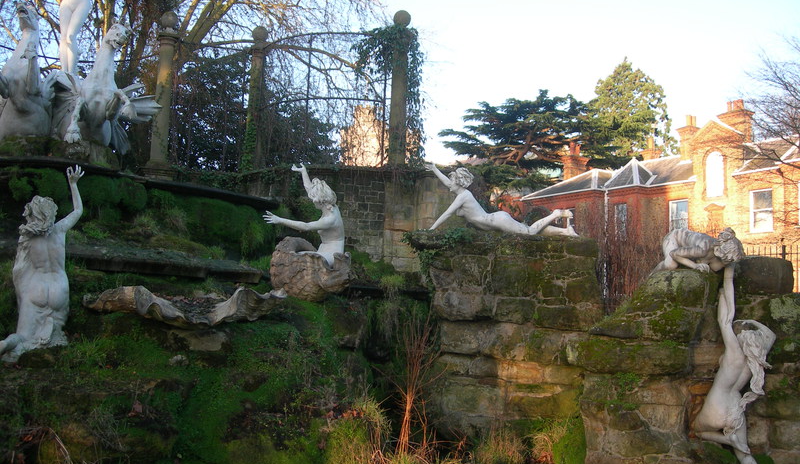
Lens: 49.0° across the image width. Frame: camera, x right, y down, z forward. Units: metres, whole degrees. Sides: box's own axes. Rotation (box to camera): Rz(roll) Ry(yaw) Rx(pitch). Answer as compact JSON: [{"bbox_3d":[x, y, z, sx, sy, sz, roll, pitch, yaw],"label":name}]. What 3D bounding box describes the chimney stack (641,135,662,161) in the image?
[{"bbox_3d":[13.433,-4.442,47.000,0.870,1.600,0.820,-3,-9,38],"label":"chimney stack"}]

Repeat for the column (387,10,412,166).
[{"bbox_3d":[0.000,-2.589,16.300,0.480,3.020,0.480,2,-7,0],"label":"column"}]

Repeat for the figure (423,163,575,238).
[{"bbox_3d":[1.422,-0.441,12.300,2.070,0.980,0.680,2,-7,3],"label":"figure"}]

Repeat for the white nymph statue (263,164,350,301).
[{"bbox_3d":[-1.317,0.007,12.500,1.080,1.860,0.900,0,-8,17],"label":"white nymph statue"}]

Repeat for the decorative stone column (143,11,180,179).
[{"bbox_3d":[-4.515,-2.630,16.800,0.580,3.200,0.580,2,-7,0],"label":"decorative stone column"}]

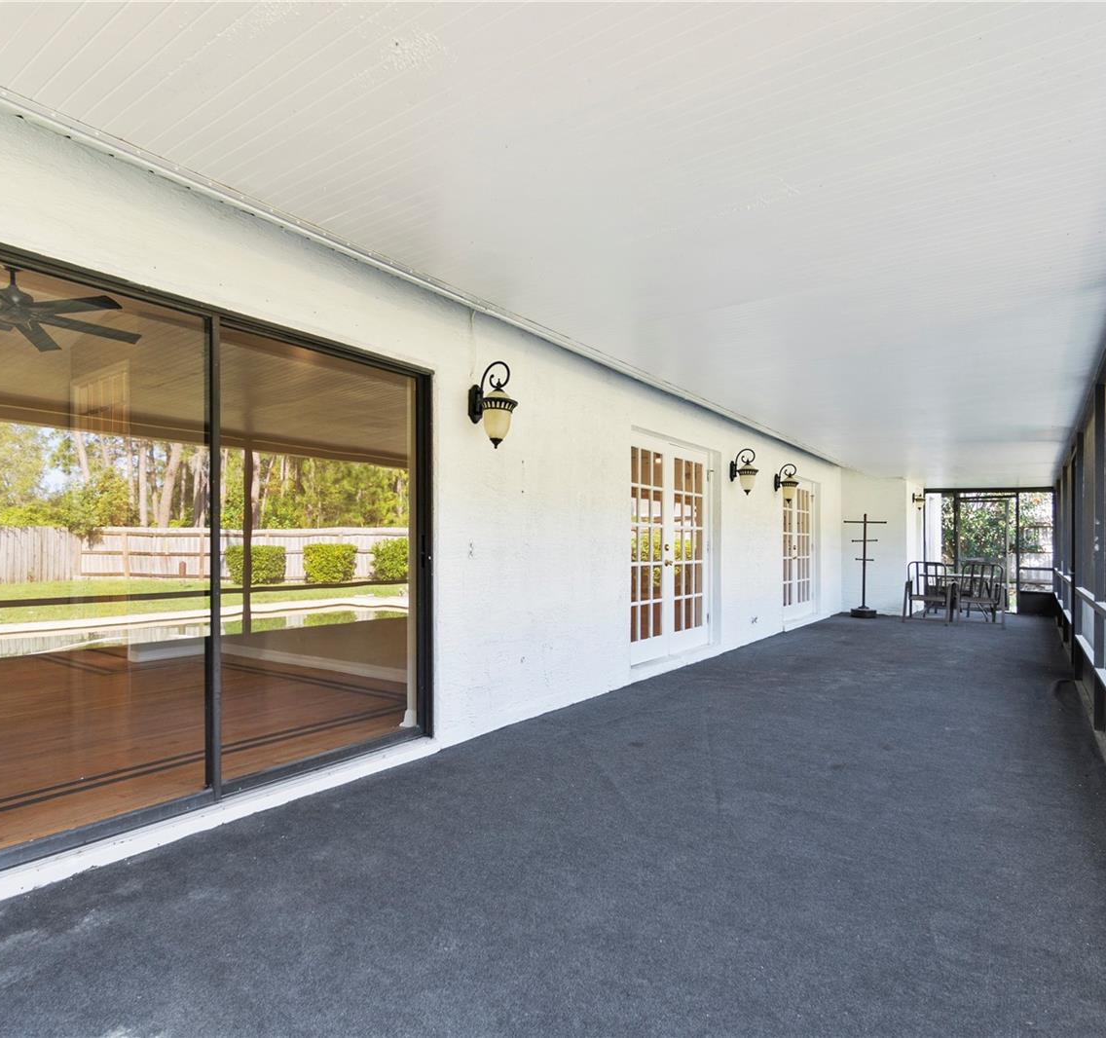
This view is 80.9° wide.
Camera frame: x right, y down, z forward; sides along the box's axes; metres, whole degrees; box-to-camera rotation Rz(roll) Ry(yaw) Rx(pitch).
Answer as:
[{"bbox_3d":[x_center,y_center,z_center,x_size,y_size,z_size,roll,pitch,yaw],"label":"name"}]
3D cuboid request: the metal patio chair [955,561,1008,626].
[{"bbox_3d":[6.434,1.111,9.726,0.600,0.920,0.700,-1,-2,36],"label":"metal patio chair"}]

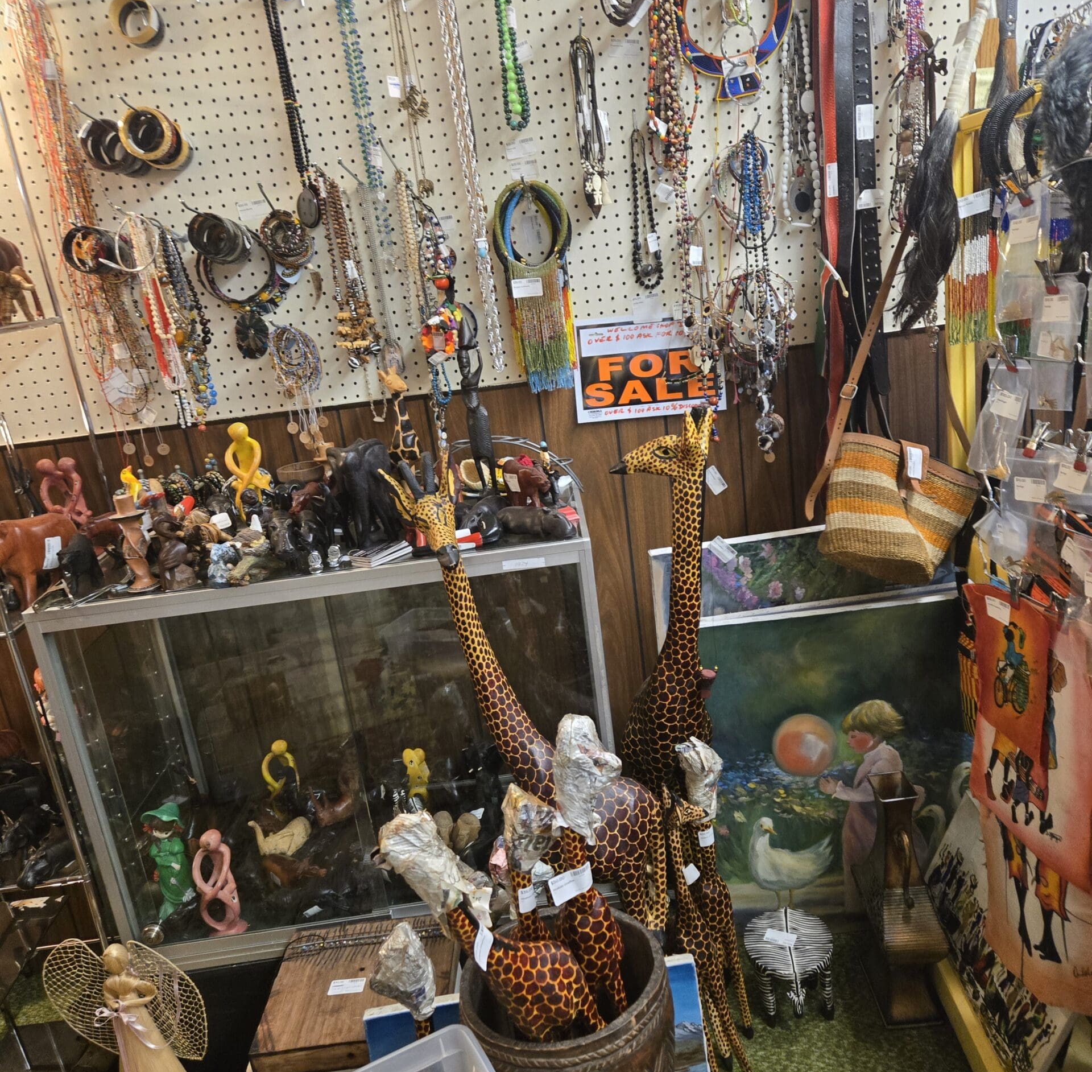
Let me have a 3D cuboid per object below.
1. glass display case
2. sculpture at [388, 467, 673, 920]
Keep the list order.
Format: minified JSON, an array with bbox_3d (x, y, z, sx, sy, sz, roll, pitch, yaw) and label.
[{"bbox_3d":[-0.347,0.348,1.856,0.921,0.721,0.405,-7,17,0],"label":"glass display case"},{"bbox_3d":[0.002,0.321,1.612,0.360,0.970,0.150,-16,20,-25],"label":"sculpture"}]

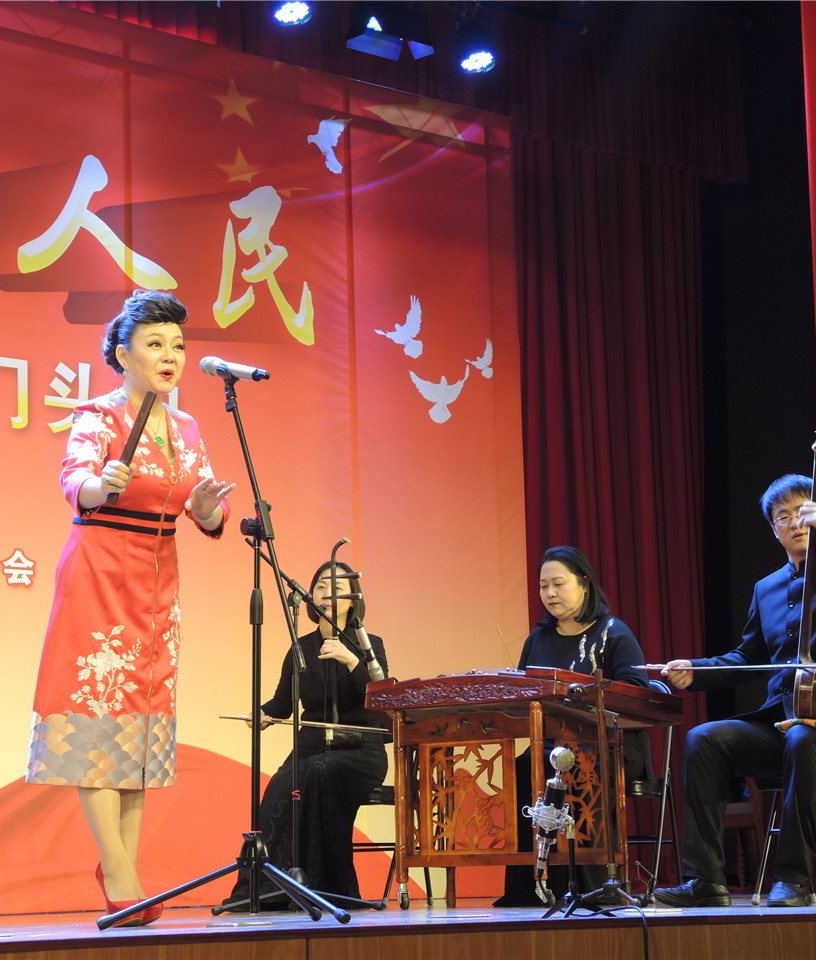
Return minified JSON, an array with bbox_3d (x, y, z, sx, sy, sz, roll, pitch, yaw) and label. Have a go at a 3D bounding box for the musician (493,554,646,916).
[{"bbox_3d":[0.549,0.869,8.697,0.540,1.250,0.670,-8,-11,34],"label":"musician"}]

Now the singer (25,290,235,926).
[{"bbox_3d":[-0.782,0.347,6.786,0.520,1.760,0.470,7,-12,-42],"label":"singer"}]

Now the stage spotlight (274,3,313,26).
[{"bbox_3d":[-0.525,-2.113,10.658,0.220,0.250,0.220,3,-35,-25],"label":"stage spotlight"}]

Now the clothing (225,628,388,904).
[{"bbox_3d":[-0.341,0.987,8.448,0.500,0.980,0.600,-6,-10,28],"label":"clothing"}]

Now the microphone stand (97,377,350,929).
[{"bbox_3d":[-0.490,0.449,6.557,0.620,1.490,0.620,-6,-10,28],"label":"microphone stand"}]

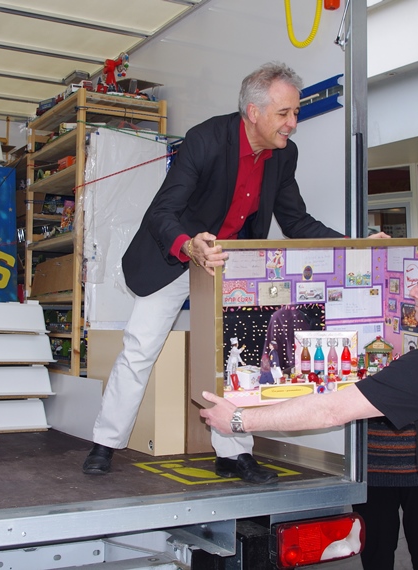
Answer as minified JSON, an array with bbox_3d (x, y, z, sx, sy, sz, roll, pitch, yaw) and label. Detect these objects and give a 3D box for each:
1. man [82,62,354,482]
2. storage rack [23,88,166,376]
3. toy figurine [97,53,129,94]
[{"bbox_3d":[0.008,-0.004,2.835,0.880,1.430,0.680,-2,-4,45],"label":"man"},{"bbox_3d":[-0.687,-0.104,4.613,0.505,1.790,0.890,2,-3,-29],"label":"storage rack"},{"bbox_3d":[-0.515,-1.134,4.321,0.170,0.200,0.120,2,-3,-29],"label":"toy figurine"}]

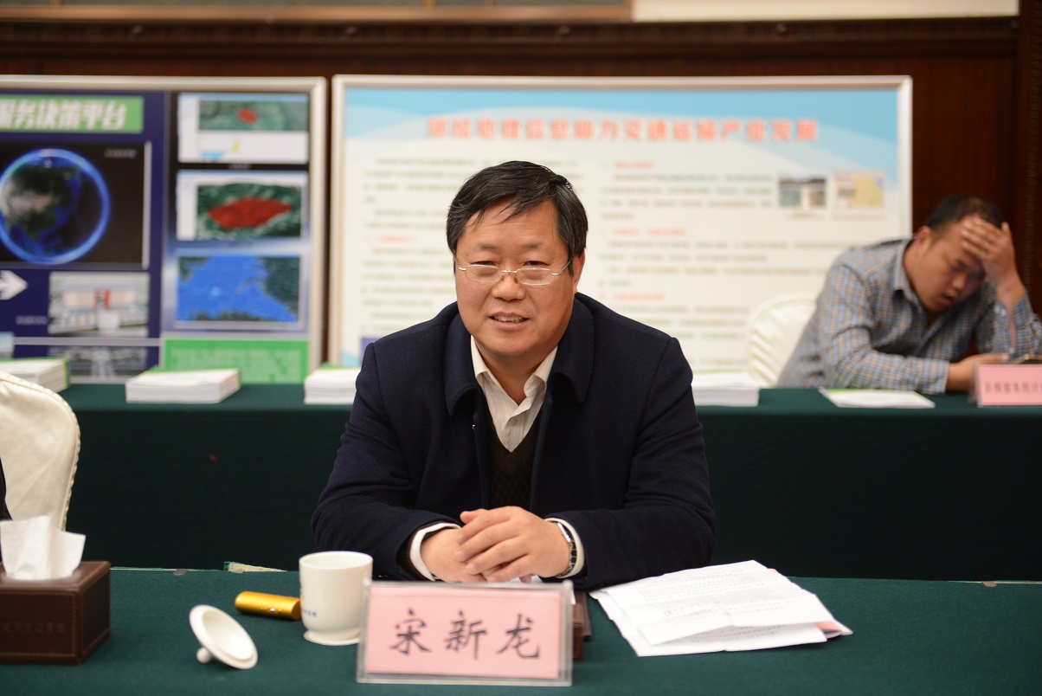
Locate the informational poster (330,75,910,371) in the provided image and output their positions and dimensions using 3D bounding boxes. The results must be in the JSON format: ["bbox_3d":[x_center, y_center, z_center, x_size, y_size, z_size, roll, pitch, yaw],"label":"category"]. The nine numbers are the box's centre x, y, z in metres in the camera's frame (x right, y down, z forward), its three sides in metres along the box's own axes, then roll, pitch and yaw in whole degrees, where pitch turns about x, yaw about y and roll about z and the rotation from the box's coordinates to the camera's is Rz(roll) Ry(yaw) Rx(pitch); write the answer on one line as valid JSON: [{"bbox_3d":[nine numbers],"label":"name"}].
[{"bbox_3d":[0.290,-0.275,5.000,1.670,1.030,0.030,0,-1,2],"label":"informational poster"}]

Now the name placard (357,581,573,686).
[{"bbox_3d":[-0.054,0.268,1.671,0.202,0.097,0.075,0,5,3],"label":"name placard"}]

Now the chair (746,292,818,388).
[{"bbox_3d":[0.799,0.347,4.408,0.440,0.950,0.550,0,5,-3],"label":"chair"}]

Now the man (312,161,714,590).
[{"bbox_3d":[-0.014,0.390,2.213,0.520,1.250,0.660,0,5,3],"label":"man"}]

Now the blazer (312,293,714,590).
[{"bbox_3d":[-0.013,0.203,2.227,0.520,0.570,0.450,0,5,3],"label":"blazer"}]

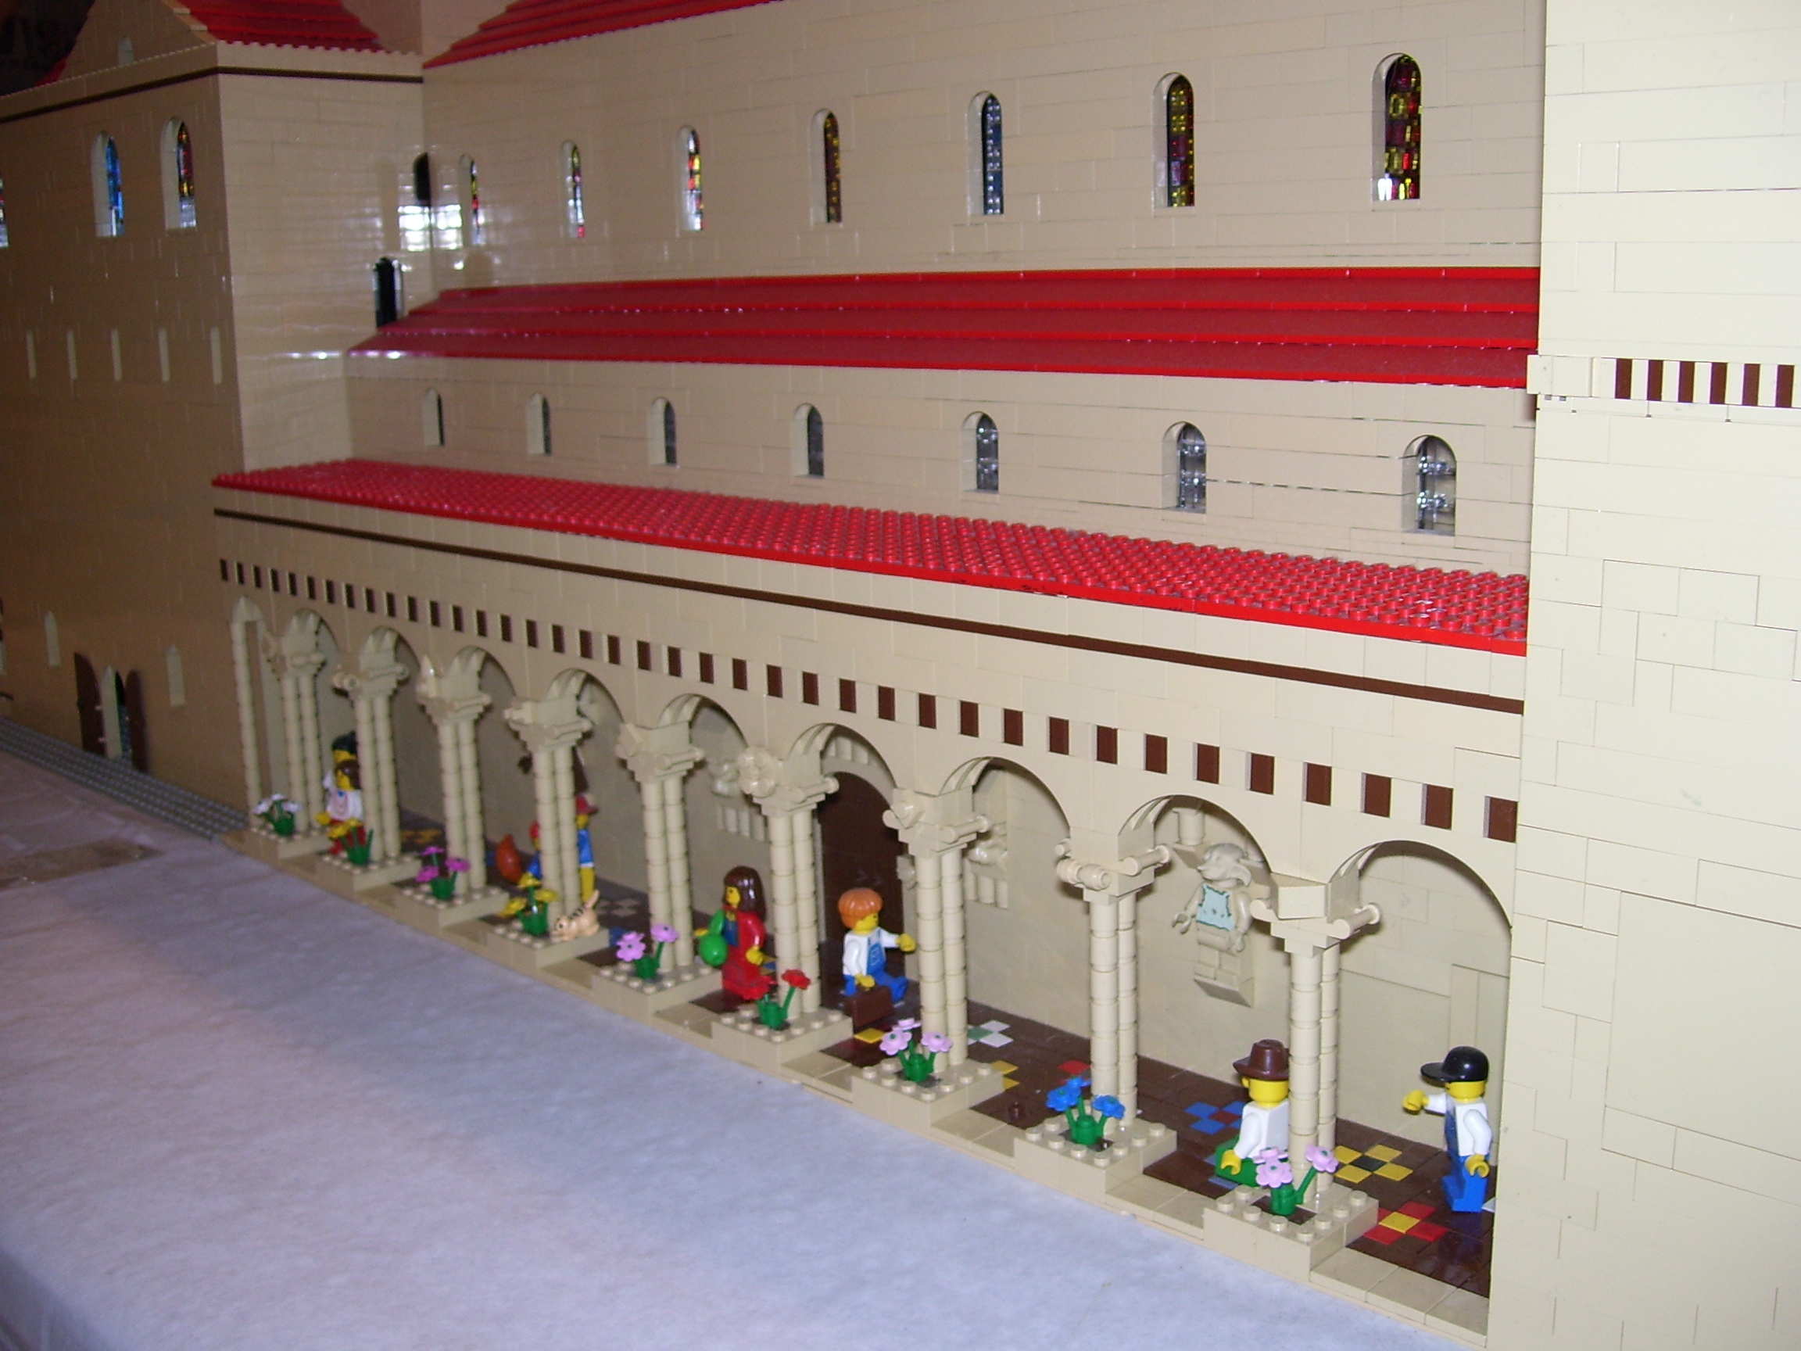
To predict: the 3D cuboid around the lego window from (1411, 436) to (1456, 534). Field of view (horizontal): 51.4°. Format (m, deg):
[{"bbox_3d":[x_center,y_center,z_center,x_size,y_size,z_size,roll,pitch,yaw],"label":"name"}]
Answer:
[{"bbox_3d":[0.141,-0.051,0.493,0.016,0.026,0.007,10,19,43],"label":"lego window"}]

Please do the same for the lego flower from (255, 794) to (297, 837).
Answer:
[{"bbox_3d":[-0.270,0.060,0.816,0.019,0.019,0.018,10,19,43],"label":"lego flower"}]

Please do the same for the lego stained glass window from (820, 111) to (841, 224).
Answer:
[{"bbox_3d":[-0.025,-0.190,0.700,0.016,0.043,0.007,10,19,43],"label":"lego stained glass window"}]

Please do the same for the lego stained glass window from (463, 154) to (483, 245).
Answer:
[{"bbox_3d":[-0.194,-0.219,0.864,0.016,0.043,0.007,10,19,43],"label":"lego stained glass window"}]

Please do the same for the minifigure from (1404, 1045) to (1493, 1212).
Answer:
[{"bbox_3d":[0.140,0.115,0.481,0.022,0.043,0.024,0,14,9],"label":"minifigure"}]

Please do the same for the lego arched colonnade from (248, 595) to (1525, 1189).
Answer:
[{"bbox_3d":[-0.077,0.052,0.633,0.610,0.104,0.026,10,17,43],"label":"lego arched colonnade"}]

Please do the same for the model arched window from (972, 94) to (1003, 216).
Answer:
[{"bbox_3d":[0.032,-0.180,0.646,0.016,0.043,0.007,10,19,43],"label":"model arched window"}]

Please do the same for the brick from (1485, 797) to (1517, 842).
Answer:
[{"bbox_3d":[0.135,0.031,0.416,0.008,0.010,0.008,10,17,43],"label":"brick"}]

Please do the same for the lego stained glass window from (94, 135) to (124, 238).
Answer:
[{"bbox_3d":[-0.374,-0.234,0.895,0.029,0.050,0.007,10,19,43],"label":"lego stained glass window"}]

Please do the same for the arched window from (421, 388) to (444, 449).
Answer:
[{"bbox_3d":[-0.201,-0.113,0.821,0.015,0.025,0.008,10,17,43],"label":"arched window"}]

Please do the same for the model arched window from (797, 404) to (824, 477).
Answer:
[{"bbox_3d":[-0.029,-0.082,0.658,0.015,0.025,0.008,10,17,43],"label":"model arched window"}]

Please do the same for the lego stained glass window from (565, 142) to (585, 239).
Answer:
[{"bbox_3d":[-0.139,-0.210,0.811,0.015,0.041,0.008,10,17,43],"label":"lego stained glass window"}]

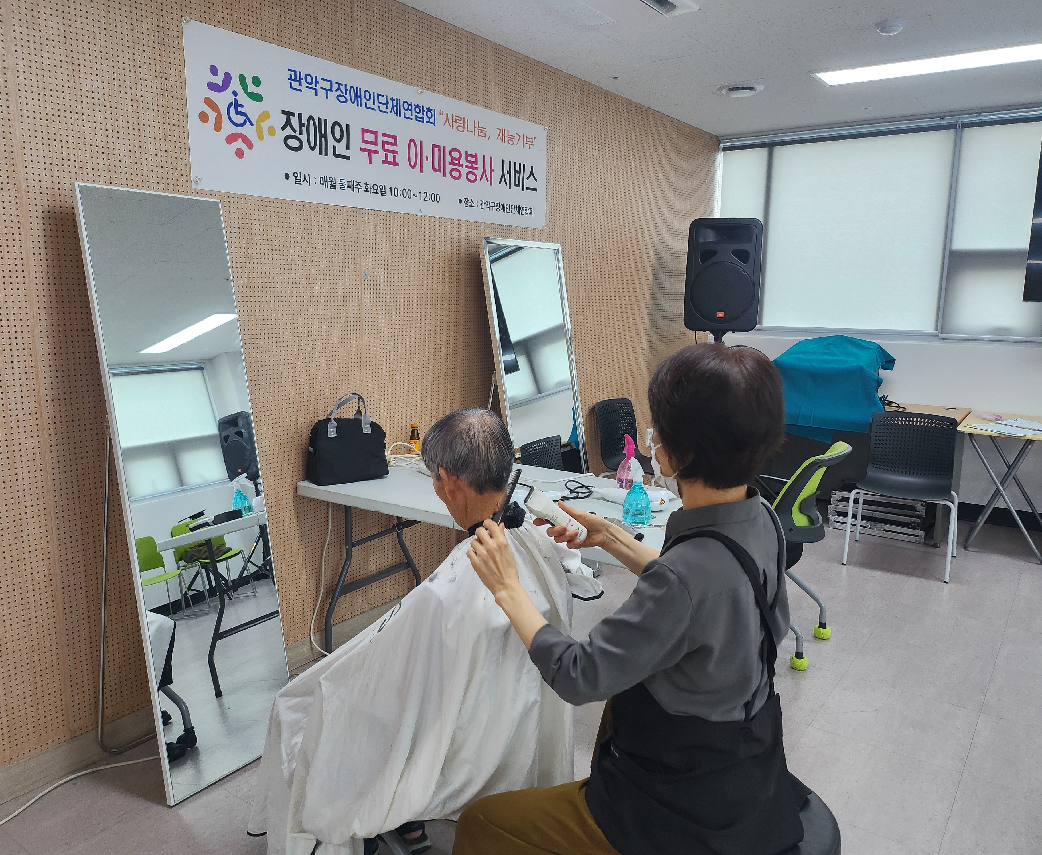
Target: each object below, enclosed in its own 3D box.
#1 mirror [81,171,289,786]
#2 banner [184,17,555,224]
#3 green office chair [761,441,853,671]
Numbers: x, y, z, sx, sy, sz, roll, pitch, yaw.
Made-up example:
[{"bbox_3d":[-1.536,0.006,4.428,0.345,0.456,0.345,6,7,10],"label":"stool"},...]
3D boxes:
[{"bbox_3d":[-1.002,0.176,2.373,0.393,1.714,0.443,7,12,34],"label":"mirror"},{"bbox_3d":[-0.446,-1.133,3.234,0.020,0.492,1.973,8,12,35],"label":"banner"},{"bbox_3d":[1.005,0.478,3.289,0.580,0.851,0.530,7,12,34],"label":"green office chair"}]

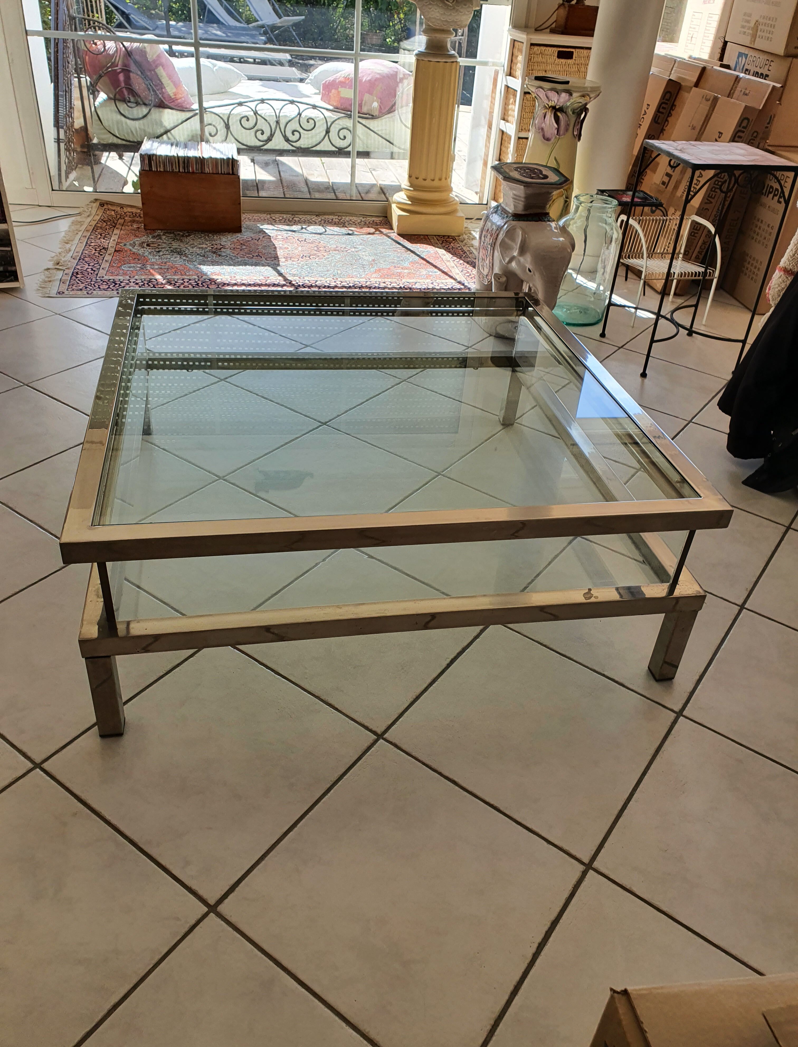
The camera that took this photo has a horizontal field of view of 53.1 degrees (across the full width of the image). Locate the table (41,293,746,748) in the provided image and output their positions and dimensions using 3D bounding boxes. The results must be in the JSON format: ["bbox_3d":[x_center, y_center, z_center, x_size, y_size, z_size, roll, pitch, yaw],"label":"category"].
[{"bbox_3d":[-0.073,-0.140,1.808,1.091,0.410,1.079,-3,36,-11],"label":"table"}]

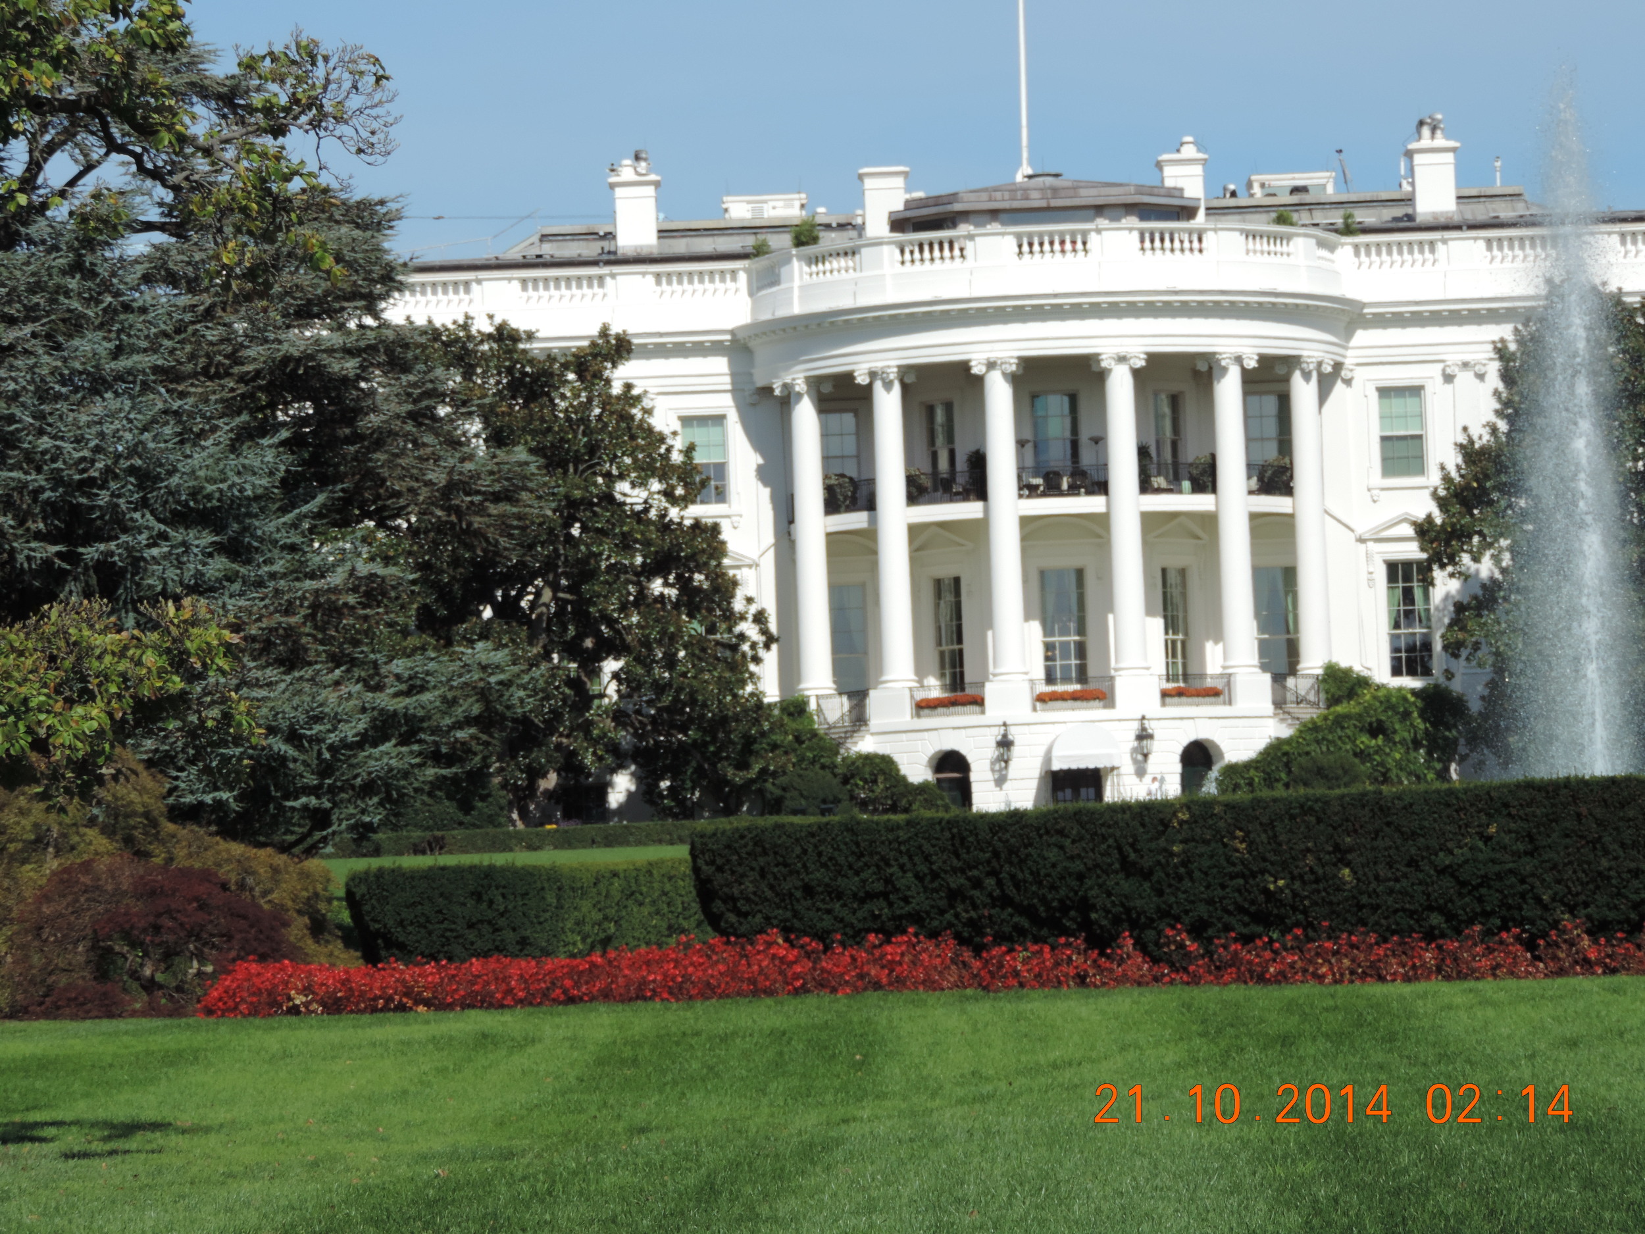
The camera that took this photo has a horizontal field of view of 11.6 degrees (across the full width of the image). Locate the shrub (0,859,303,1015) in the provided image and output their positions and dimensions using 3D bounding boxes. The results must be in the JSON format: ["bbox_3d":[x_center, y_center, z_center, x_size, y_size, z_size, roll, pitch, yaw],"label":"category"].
[{"bbox_3d":[-6.169,2.945,74.500,2.700,1.500,2.300,-2,-3,-5],"label":"shrub"}]

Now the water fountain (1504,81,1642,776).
[{"bbox_3d":[8.848,-1.594,95.000,1.900,9.500,1.900,-2,-3,5],"label":"water fountain"}]

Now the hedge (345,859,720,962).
[{"bbox_3d":[-2.689,2.836,77.000,3.800,1.120,1.150,-2,-3,-2],"label":"hedge"}]

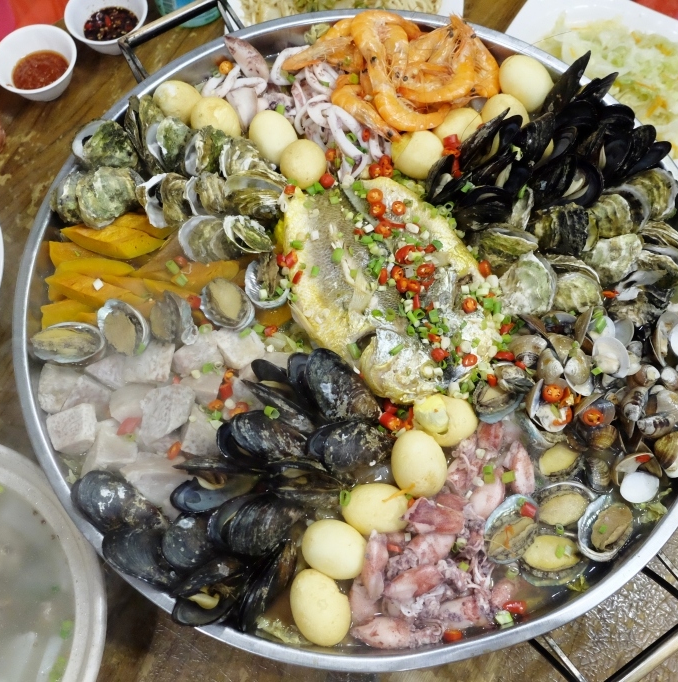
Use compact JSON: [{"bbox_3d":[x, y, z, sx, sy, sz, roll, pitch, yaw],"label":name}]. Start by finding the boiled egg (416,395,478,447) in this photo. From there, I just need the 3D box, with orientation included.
[{"bbox_3d":[0.088,0.065,0.628,0.054,0.043,0.043,26,71,10],"label":"boiled egg"}]

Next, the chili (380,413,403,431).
[{"bbox_3d":[0.041,0.062,0.595,0.020,0.012,0.011,28,71,11],"label":"chili"}]

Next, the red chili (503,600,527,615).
[{"bbox_3d":[0.133,0.200,0.577,0.018,0.009,0.010,9,69,4],"label":"red chili"}]

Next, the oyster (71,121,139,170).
[{"bbox_3d":[-0.205,-0.172,0.673,0.058,0.028,0.044,-19,69,-7],"label":"oyster"}]

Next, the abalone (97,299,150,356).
[{"bbox_3d":[-0.182,-0.011,0.650,0.039,0.020,0.050,-24,71,-8],"label":"abalone"}]

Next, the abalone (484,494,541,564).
[{"bbox_3d":[0.134,0.145,0.592,0.038,0.020,0.053,27,72,10],"label":"abalone"}]

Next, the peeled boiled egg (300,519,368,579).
[{"bbox_3d":[-0.003,0.159,0.584,0.053,0.043,0.043,25,71,8],"label":"peeled boiled egg"}]

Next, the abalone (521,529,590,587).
[{"bbox_3d":[0.166,0.168,0.593,0.052,0.022,0.042,7,69,4],"label":"abalone"}]

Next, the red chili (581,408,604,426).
[{"bbox_3d":[0.197,0.060,0.598,0.017,0.008,0.014,0,68,0],"label":"red chili"}]

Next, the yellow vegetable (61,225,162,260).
[{"bbox_3d":[-0.199,-0.087,0.675,0.088,0.028,0.036,7,70,3],"label":"yellow vegetable"}]

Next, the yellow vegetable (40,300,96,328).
[{"bbox_3d":[-0.230,-0.020,0.655,0.055,0.024,0.032,-5,70,-3],"label":"yellow vegetable"}]

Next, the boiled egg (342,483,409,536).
[{"bbox_3d":[0.030,0.134,0.612,0.056,0.043,0.043,7,69,3],"label":"boiled egg"}]

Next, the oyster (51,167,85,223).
[{"bbox_3d":[-0.238,-0.127,0.681,0.034,0.034,0.046,4,70,2],"label":"oyster"}]

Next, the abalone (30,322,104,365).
[{"bbox_3d":[-0.232,0.003,0.657,0.065,0.022,0.039,2,69,2],"label":"abalone"}]

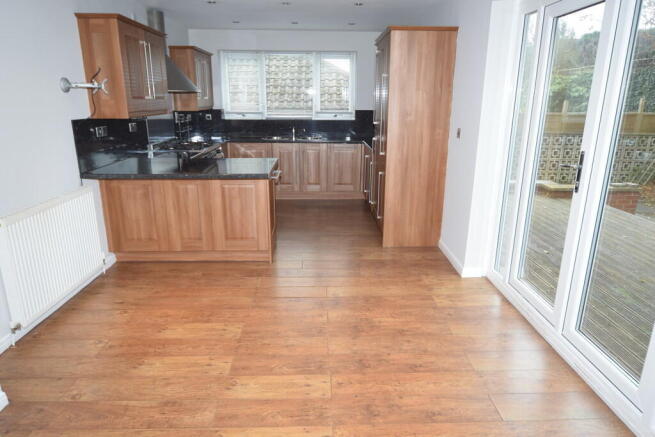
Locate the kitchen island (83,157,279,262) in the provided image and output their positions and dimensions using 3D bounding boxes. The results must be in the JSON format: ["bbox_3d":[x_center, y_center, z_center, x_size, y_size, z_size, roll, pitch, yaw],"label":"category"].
[{"bbox_3d":[-1.275,-0.066,3.893,1.540,0.901,0.926,0,17,-1],"label":"kitchen island"}]

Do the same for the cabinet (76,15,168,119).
[{"bbox_3d":[-1.879,-1.407,3.845,0.332,0.817,1.049,0,17,-1],"label":"cabinet"}]

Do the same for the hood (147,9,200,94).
[{"bbox_3d":[-1.847,-1.978,4.791,0.441,0.911,0.812,0,17,-1],"label":"hood"}]

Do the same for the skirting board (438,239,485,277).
[{"bbox_3d":[1.281,0.366,3.894,0.208,0.099,0.772,0,17,-1],"label":"skirting board"}]

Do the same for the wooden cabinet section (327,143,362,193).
[{"bbox_3d":[0.251,-0.830,6.191,0.505,0.718,0.580,0,17,-1],"label":"wooden cabinet section"}]

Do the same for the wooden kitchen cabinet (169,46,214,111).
[{"bbox_3d":[-1.925,-1.996,5.802,0.332,0.817,0.901,0,17,-1],"label":"wooden kitchen cabinet"}]

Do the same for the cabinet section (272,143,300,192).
[{"bbox_3d":[-0.609,-0.826,6.178,0.405,0.718,0.580,0,17,-1],"label":"cabinet section"}]

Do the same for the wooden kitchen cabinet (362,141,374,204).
[{"bbox_3d":[0.853,-0.535,5.557,0.594,0.861,1.049,0,17,-1],"label":"wooden kitchen cabinet"}]

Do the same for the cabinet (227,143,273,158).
[{"bbox_3d":[-1.159,-0.769,6.298,0.663,0.861,0.614,0,17,-1],"label":"cabinet"}]

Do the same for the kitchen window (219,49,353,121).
[{"bbox_3d":[-0.598,-2.077,6.300,2.096,1.014,0.099,0,17,-1],"label":"kitchen window"}]

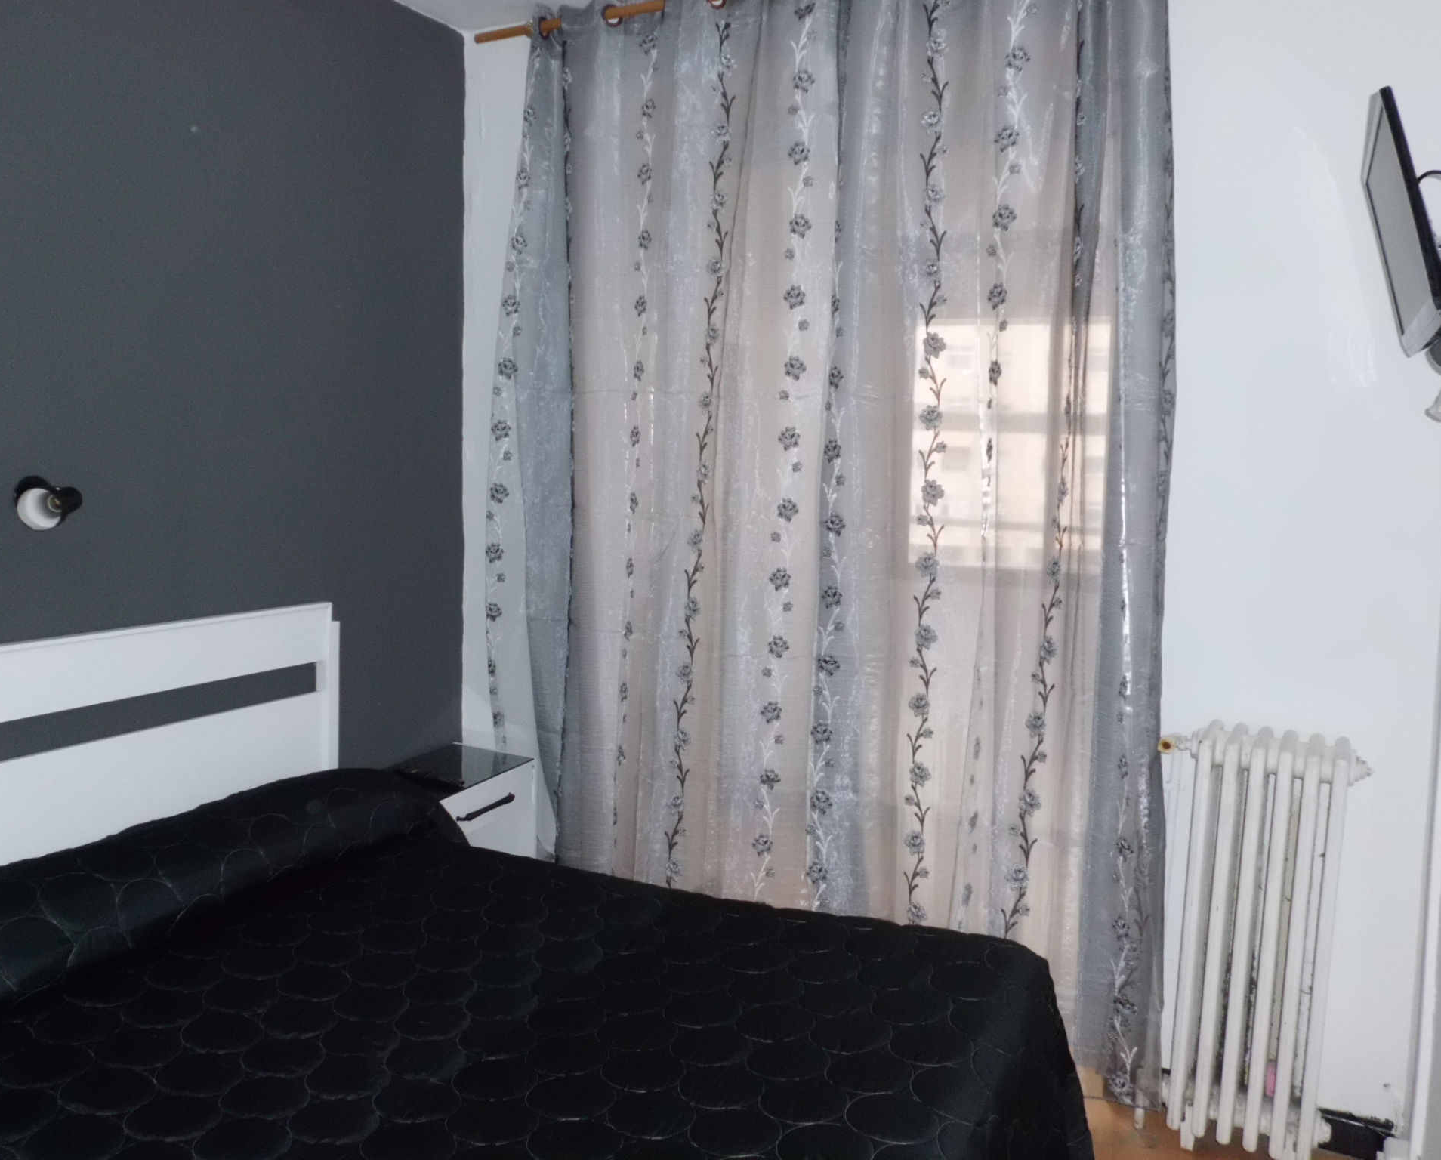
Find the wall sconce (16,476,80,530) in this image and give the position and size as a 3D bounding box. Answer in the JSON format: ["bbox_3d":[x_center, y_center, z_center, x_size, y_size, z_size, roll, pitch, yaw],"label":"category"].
[{"bbox_3d":[-1.355,-0.155,2.344,0.100,0.112,0.095,5,7,28],"label":"wall sconce"}]

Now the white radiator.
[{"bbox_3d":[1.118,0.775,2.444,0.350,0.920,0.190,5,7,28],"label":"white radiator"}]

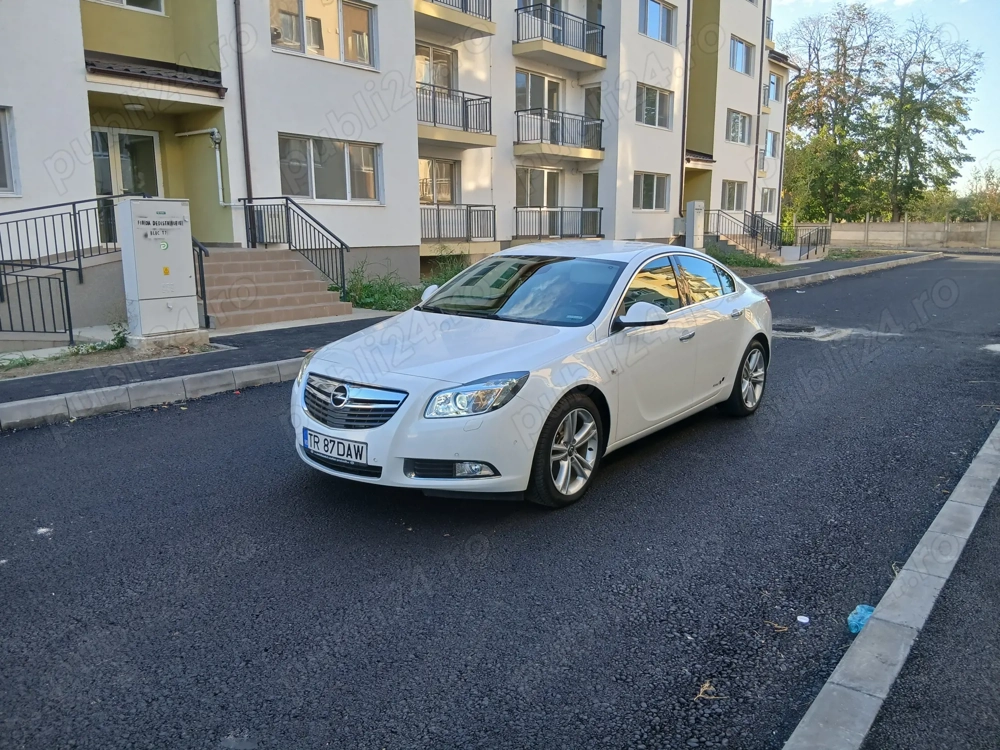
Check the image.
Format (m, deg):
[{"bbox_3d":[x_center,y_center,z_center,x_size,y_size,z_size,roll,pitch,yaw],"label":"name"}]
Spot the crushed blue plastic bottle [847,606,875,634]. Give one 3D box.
[{"bbox_3d":[1.429,0.957,2.962,0.090,0.075,0.170,8,13,38],"label":"crushed blue plastic bottle"}]

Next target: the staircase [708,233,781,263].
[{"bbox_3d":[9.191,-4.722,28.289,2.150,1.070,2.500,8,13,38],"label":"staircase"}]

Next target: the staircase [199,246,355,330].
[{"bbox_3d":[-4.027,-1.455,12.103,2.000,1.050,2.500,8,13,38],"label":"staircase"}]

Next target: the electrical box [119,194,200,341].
[{"bbox_3d":[-4.103,-1.290,9.049,0.310,1.580,0.715,8,13,38],"label":"electrical box"}]

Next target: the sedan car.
[{"bbox_3d":[0.605,-0.287,5.801,1.930,1.490,4.830,8,13,38],"label":"sedan car"}]

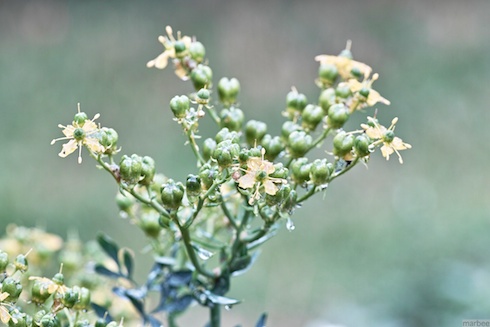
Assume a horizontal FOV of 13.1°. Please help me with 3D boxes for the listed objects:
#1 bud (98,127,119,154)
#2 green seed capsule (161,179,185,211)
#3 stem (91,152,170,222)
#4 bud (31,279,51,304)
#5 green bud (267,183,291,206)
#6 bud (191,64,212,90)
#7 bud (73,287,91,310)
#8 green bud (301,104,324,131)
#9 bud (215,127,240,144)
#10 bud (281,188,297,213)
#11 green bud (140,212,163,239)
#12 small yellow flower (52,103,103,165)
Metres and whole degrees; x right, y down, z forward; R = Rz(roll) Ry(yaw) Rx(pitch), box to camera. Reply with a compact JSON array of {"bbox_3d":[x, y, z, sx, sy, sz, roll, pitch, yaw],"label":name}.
[{"bbox_3d":[-0.045,-0.008,0.710,0.007,0.009,0.007,0,16,0],"label":"bud"},{"bbox_3d":[-0.024,0.010,0.700,0.008,0.009,0.008,0,15,0],"label":"green seed capsule"},{"bbox_3d":[-0.038,0.008,0.705,0.034,0.004,0.002,40,0,-8],"label":"stem"},{"bbox_3d":[-0.070,0.044,0.730,0.007,0.008,0.007,5,11,0],"label":"bud"},{"bbox_3d":[0.011,0.010,0.695,0.008,0.008,0.008,6,17,0],"label":"green bud"},{"bbox_3d":[-0.016,-0.032,0.800,0.008,0.009,0.008,6,9,0],"label":"bud"},{"bbox_3d":[-0.055,0.046,0.724,0.006,0.008,0.006,6,8,0],"label":"bud"},{"bbox_3d":[0.023,-0.016,0.740,0.007,0.009,0.007,10,11,0],"label":"green bud"},{"bbox_3d":[-0.006,-0.008,0.725,0.008,0.008,0.008,0,15,0],"label":"bud"},{"bbox_3d":[0.014,0.012,0.692,0.005,0.008,0.006,18,12,0],"label":"bud"},{"bbox_3d":[-0.036,0.024,0.830,0.008,0.009,0.008,-3,10,0],"label":"green bud"},{"bbox_3d":[-0.056,-0.010,0.720,0.018,0.020,0.009,1,-14,6],"label":"small yellow flower"}]

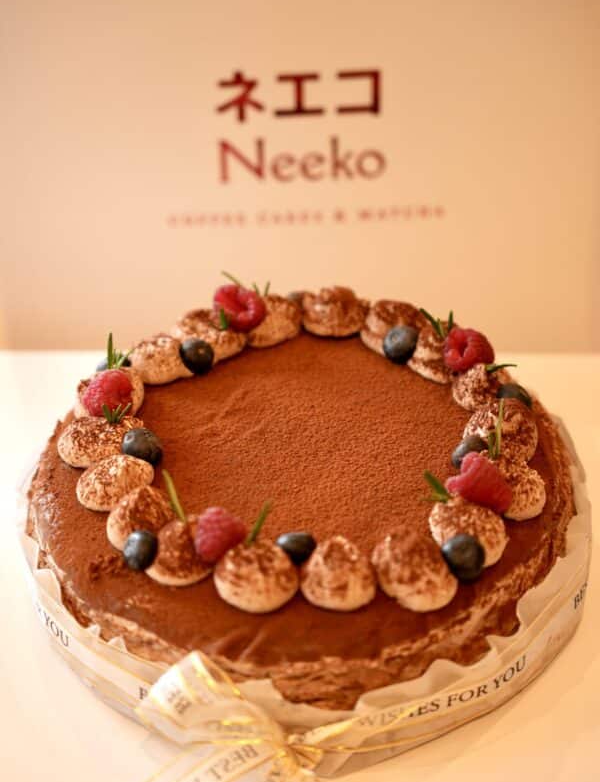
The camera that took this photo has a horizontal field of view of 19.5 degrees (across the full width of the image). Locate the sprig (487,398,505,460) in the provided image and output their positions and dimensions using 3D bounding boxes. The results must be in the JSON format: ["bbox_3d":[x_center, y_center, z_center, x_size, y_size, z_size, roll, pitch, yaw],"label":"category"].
[{"bbox_3d":[0.076,0.015,0.679,0.007,0.030,0.006,3,39,-3],"label":"sprig"}]

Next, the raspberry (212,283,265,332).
[{"bbox_3d":[-0.026,-0.035,0.741,0.023,0.021,0.023,-1,39,0],"label":"raspberry"}]

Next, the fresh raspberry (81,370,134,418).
[{"bbox_3d":[-0.077,0.001,0.701,0.021,0.021,0.021,-1,39,0],"label":"fresh raspberry"}]

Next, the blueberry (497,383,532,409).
[{"bbox_3d":[0.087,0.004,0.713,0.016,0.015,0.016,-1,39,0],"label":"blueberry"}]

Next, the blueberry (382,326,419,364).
[{"bbox_3d":[0.043,-0.020,0.744,0.016,0.015,0.016,-1,39,0],"label":"blueberry"}]

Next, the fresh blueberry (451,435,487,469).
[{"bbox_3d":[0.067,0.024,0.689,0.016,0.015,0.016,-1,39,0],"label":"fresh blueberry"}]

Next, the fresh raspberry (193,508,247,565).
[{"bbox_3d":[-0.029,0.053,0.640,0.021,0.021,0.021,-1,39,0],"label":"fresh raspberry"}]

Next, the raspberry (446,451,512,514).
[{"bbox_3d":[0.068,0.034,0.658,0.024,0.021,0.021,42,35,15],"label":"raspberry"}]

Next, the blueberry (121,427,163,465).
[{"bbox_3d":[-0.063,0.022,0.696,0.017,0.015,0.017,-1,39,0],"label":"blueberry"}]

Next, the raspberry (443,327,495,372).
[{"bbox_3d":[0.070,-0.017,0.721,0.021,0.020,0.021,-1,39,0],"label":"raspberry"}]

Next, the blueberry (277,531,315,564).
[{"bbox_3d":[-0.001,0.058,0.645,0.016,0.014,0.016,-1,39,0],"label":"blueberry"}]

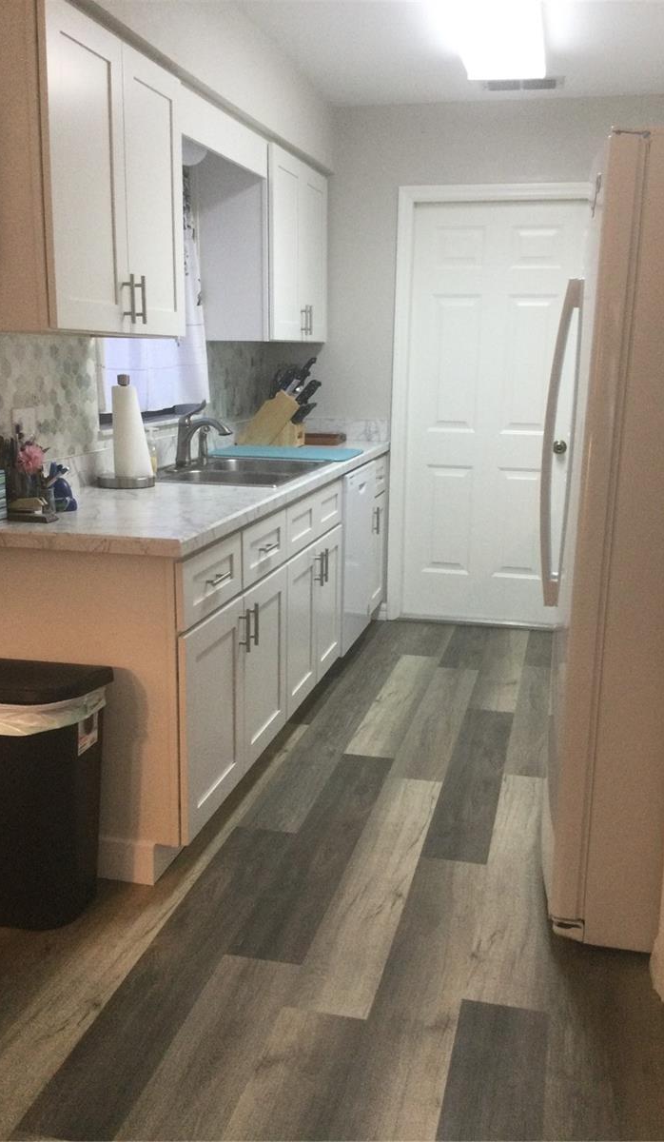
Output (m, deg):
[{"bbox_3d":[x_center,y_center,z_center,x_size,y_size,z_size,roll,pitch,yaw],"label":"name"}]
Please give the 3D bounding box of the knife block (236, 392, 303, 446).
[{"bbox_3d":[-0.288,-0.709,4.793,0.283,0.243,0.109,4,13,13],"label":"knife block"}]

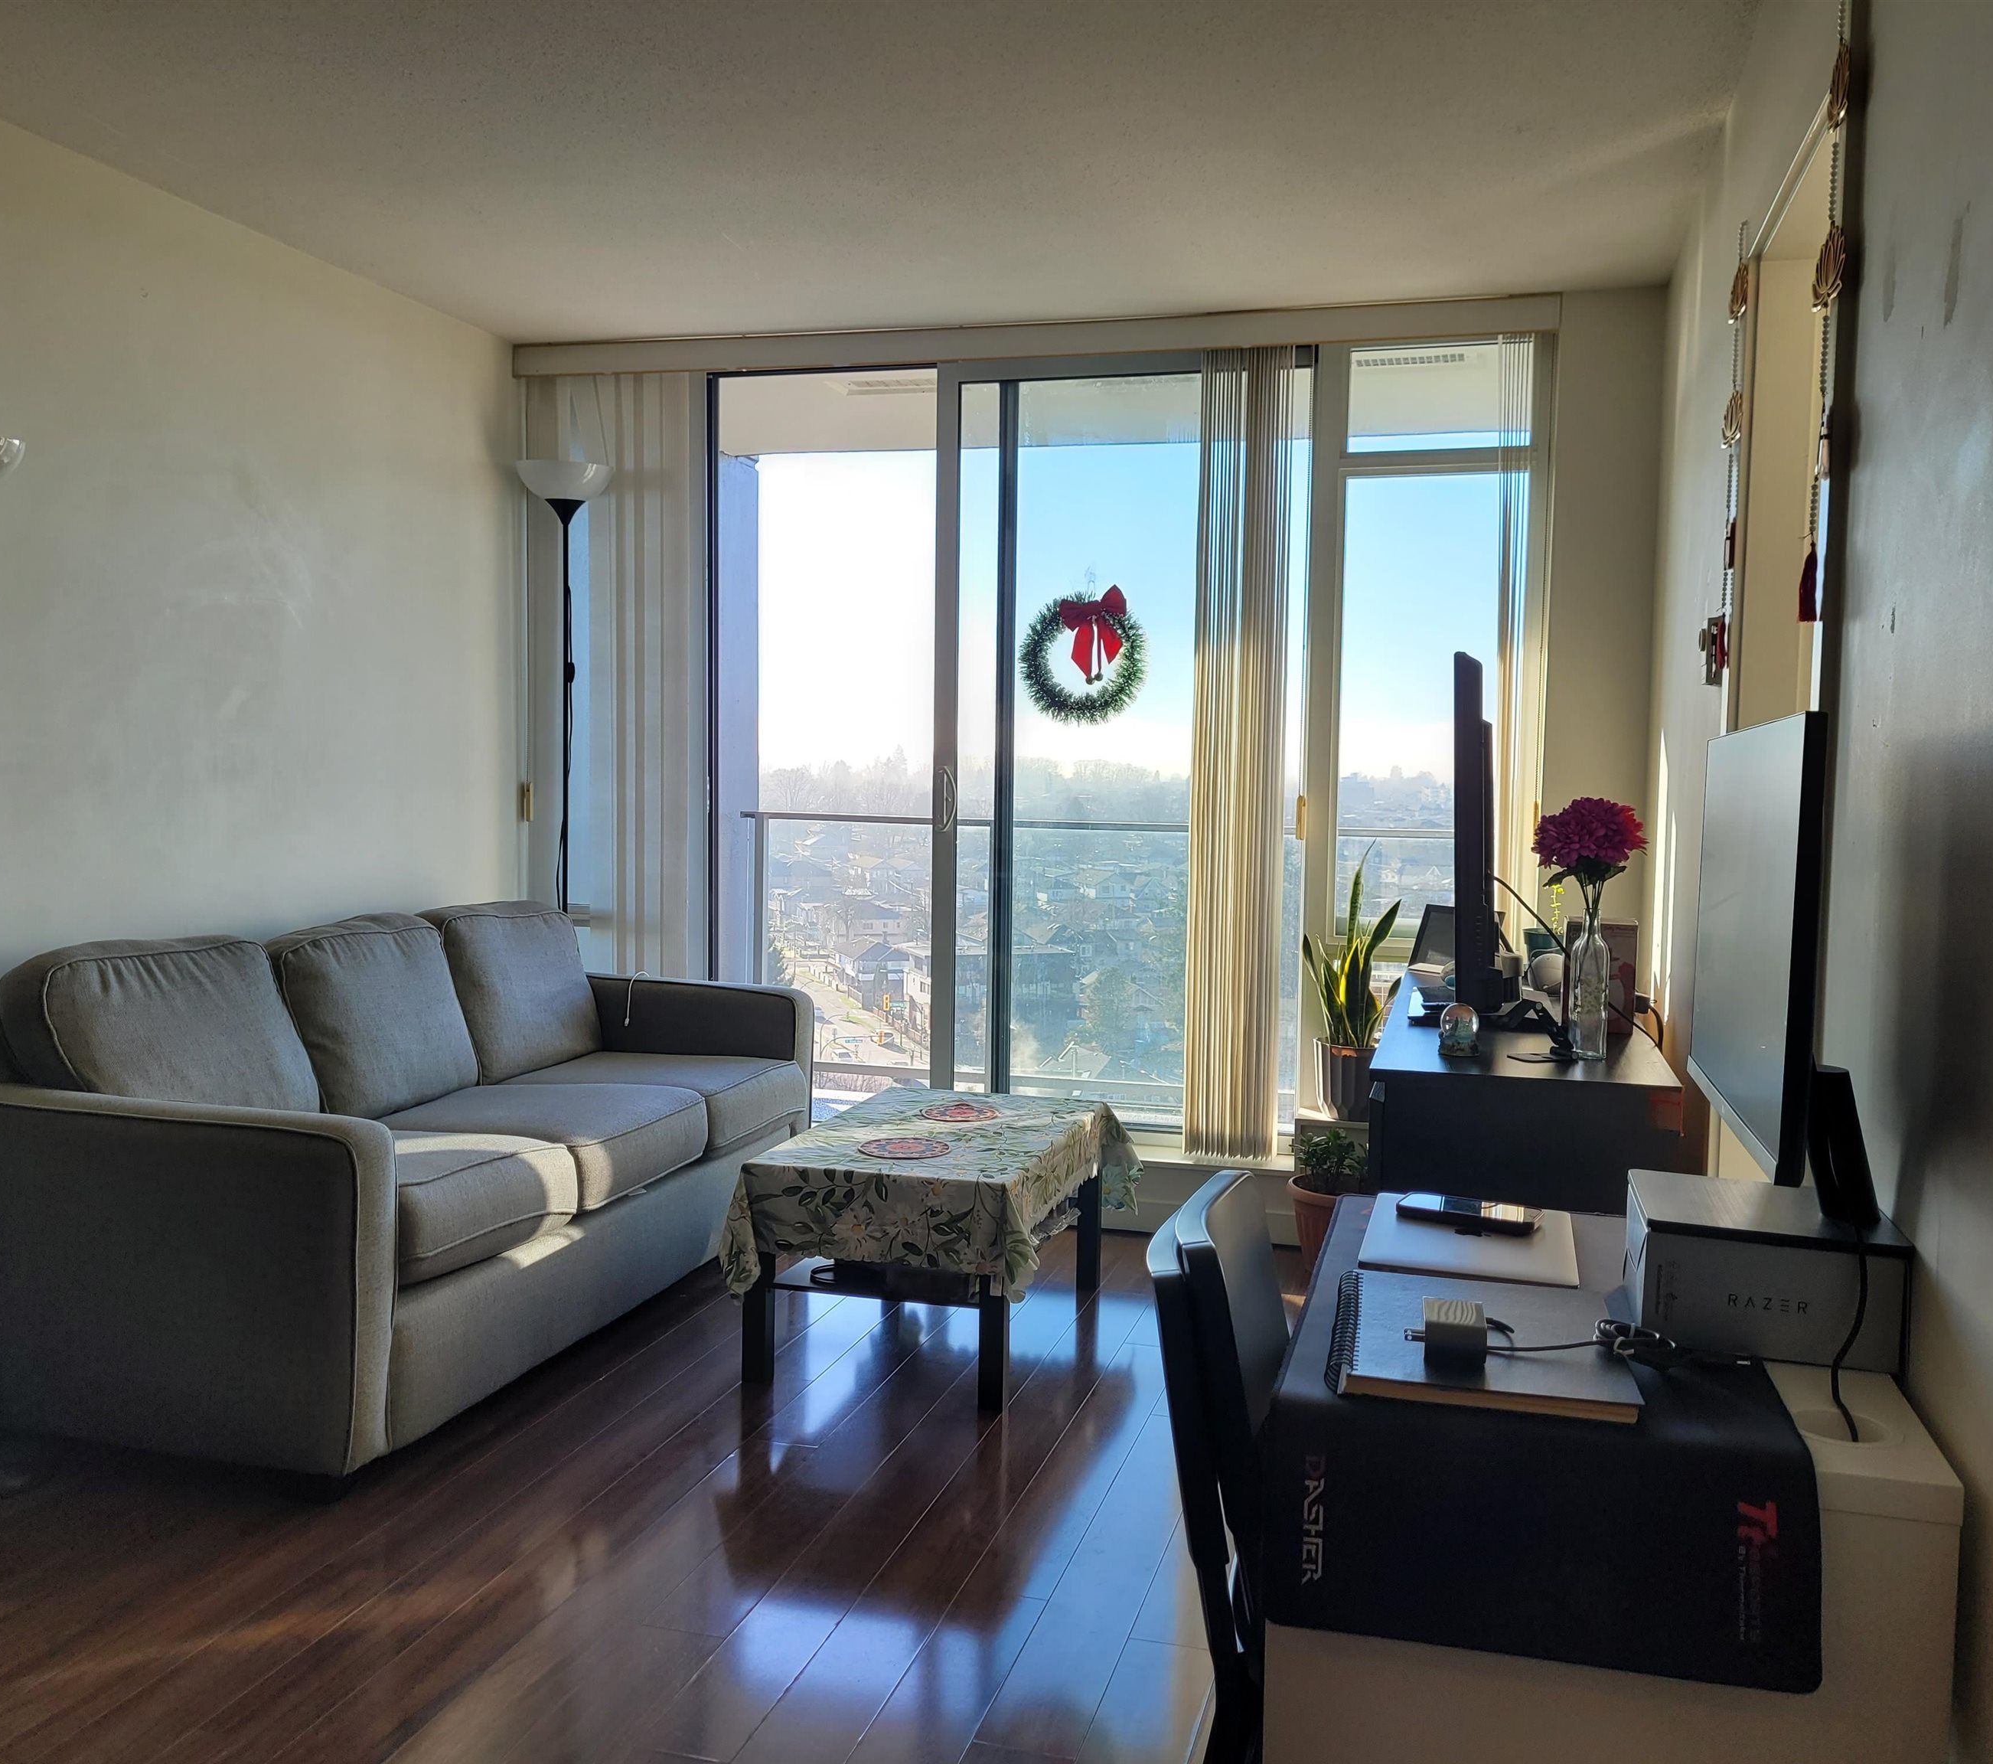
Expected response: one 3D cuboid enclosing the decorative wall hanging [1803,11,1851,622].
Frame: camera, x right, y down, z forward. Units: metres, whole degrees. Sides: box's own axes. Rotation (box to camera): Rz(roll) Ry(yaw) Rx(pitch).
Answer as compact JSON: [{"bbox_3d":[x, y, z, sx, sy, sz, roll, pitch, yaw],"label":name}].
[{"bbox_3d":[0.968,-0.656,2.050,0.035,0.710,0.130,2,4,16],"label":"decorative wall hanging"}]

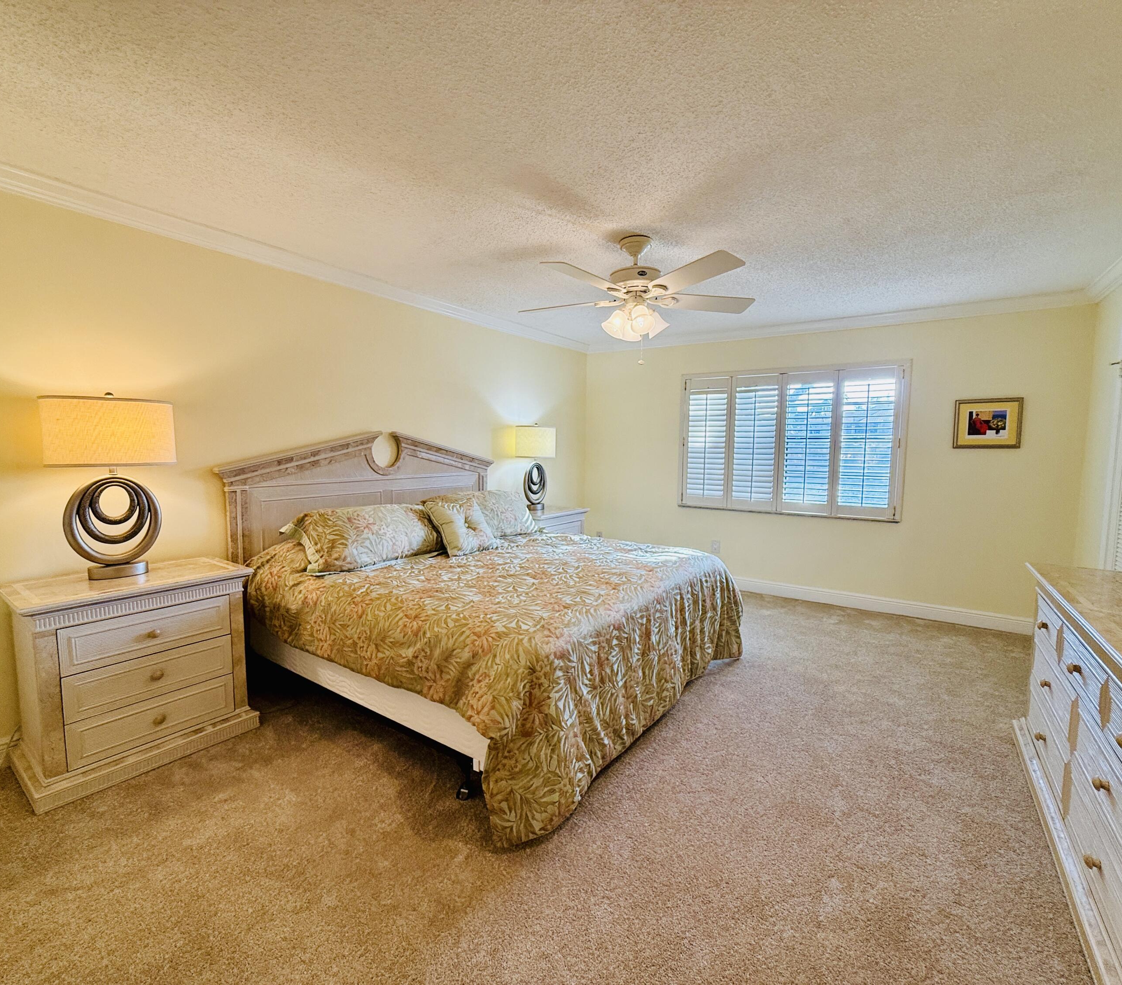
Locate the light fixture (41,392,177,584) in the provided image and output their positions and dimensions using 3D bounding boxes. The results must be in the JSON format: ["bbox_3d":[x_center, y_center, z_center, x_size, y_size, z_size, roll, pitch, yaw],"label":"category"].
[{"bbox_3d":[-1.938,-0.024,2.314,0.250,0.802,0.448,4,6,34],"label":"light fixture"}]

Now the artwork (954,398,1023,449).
[{"bbox_3d":[3.170,-0.511,3.941,0.390,0.367,0.030,4,6,34],"label":"artwork"}]

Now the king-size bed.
[{"bbox_3d":[-0.363,0.362,3.121,2.120,1.452,2.155,4,6,34],"label":"king-size bed"}]

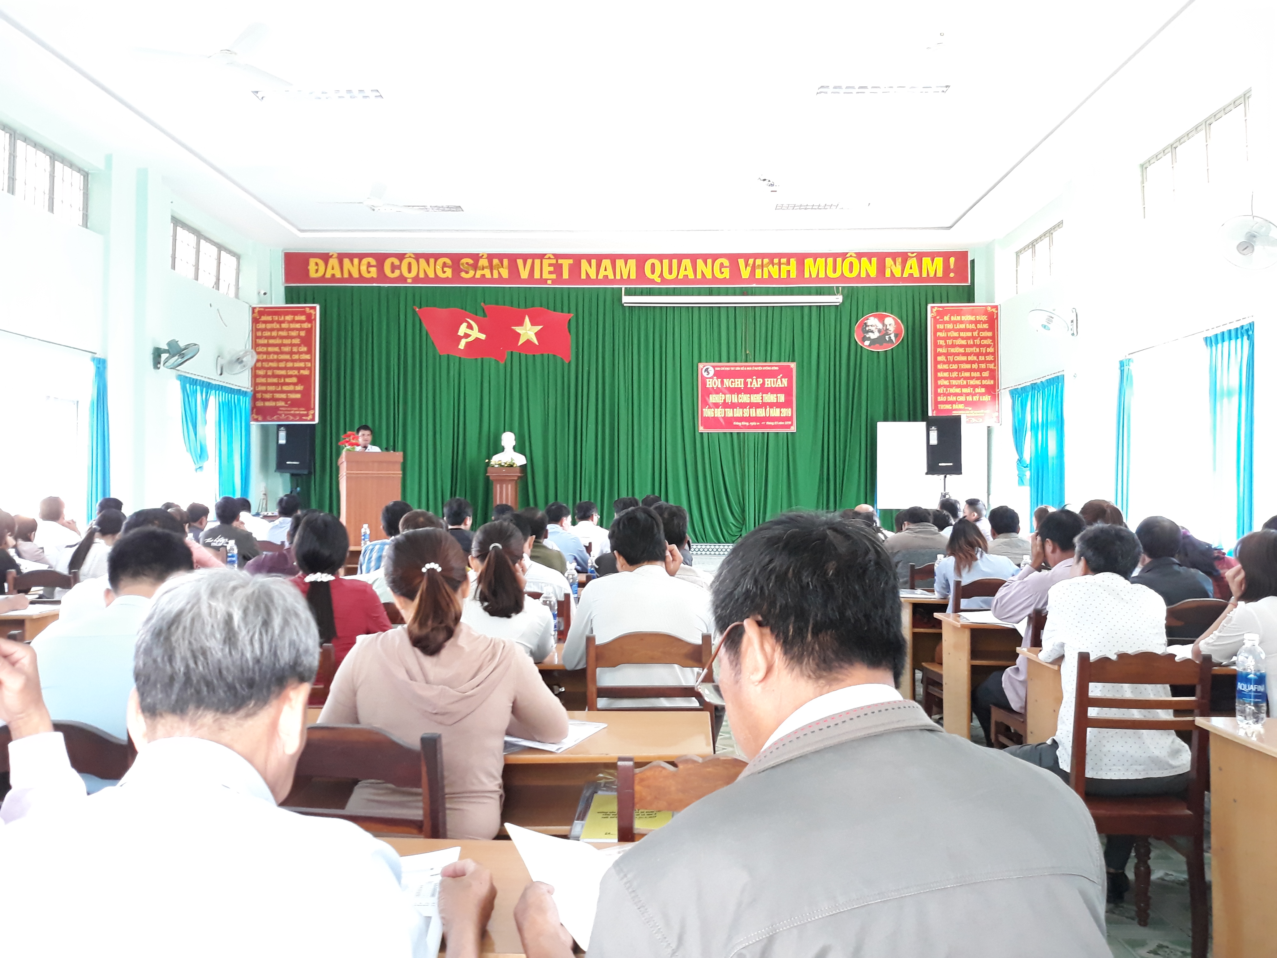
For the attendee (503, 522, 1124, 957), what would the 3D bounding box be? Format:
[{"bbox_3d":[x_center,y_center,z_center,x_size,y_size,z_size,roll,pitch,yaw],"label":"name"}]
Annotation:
[{"bbox_3d":[0.160,0.681,1.060,0.580,1.280,0.680,0,-1,-10],"label":"attendee"}]

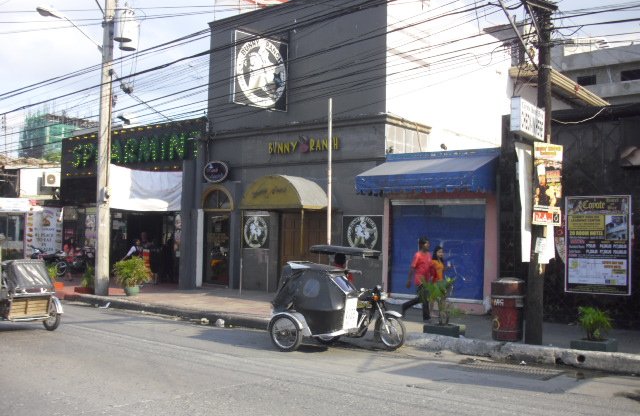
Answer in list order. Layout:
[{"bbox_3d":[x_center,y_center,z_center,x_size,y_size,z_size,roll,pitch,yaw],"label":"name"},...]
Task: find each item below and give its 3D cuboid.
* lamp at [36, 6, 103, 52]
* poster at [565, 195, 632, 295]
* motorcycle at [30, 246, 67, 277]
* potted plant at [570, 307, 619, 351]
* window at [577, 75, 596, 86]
[{"bbox_3d":[-6.176,-4.446,17.559,0.300,0.600,1.950,-1,-3,38],"label":"lamp"},{"bbox_3d":[5.335,0.714,13.526,1.240,1.880,0.040,-1,-3,38],"label":"poster"},{"bbox_3d":[-10.029,1.966,25.389,0.680,1.060,1.880,-1,-3,38],"label":"motorcycle"},{"bbox_3d":[4.186,1.790,10.589,0.560,0.640,0.540,-1,-3,38],"label":"potted plant"},{"bbox_3d":[17.107,-8.140,45.000,1.200,0.600,0.150,-1,-3,39],"label":"window"}]

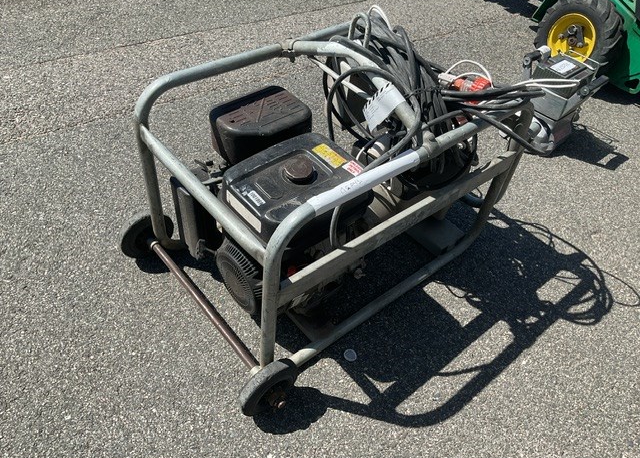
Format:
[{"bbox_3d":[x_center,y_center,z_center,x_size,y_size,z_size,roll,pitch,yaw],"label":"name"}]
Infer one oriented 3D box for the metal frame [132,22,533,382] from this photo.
[{"bbox_3d":[0.048,-0.136,1.536,0.901,0.608,0.568,-28,55,-30],"label":"metal frame"}]

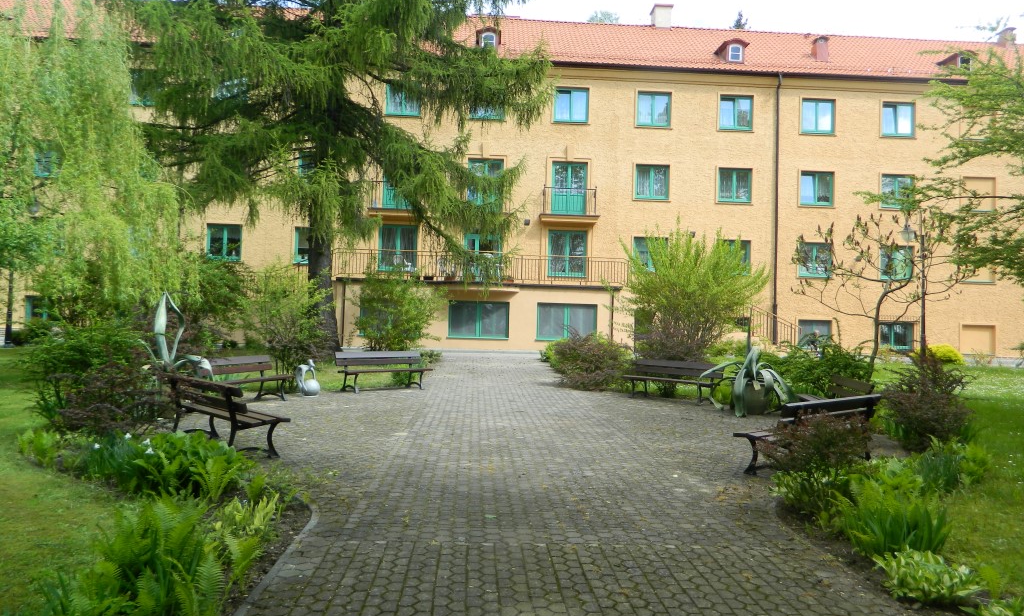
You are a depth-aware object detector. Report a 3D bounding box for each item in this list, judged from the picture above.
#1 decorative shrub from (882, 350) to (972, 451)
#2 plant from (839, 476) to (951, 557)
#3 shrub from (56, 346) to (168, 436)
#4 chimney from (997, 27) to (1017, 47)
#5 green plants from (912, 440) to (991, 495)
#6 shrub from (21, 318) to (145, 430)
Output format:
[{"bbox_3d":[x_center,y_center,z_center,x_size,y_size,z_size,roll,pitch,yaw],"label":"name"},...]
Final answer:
[{"bbox_3d":[5.692,1.226,10.107,1.080,1.270,1.000,1,-1,29],"label":"decorative shrub"},{"bbox_3d":[2.828,1.518,5.453,0.760,0.450,0.600,1,-1,28],"label":"plant"},{"bbox_3d":[-5.045,1.035,9.394,1.447,1.015,1.300,2,-1,-28],"label":"shrub"},{"bbox_3d":[26.719,-14.628,39.917,0.820,1.050,0.760,2,-1,-3],"label":"chimney"},{"bbox_3d":[4.434,1.579,7.452,0.680,0.440,0.600,1,-1,31],"label":"green plants"},{"bbox_3d":[-5.844,0.866,10.108,1.550,1.362,1.450,2,-1,-30],"label":"shrub"}]

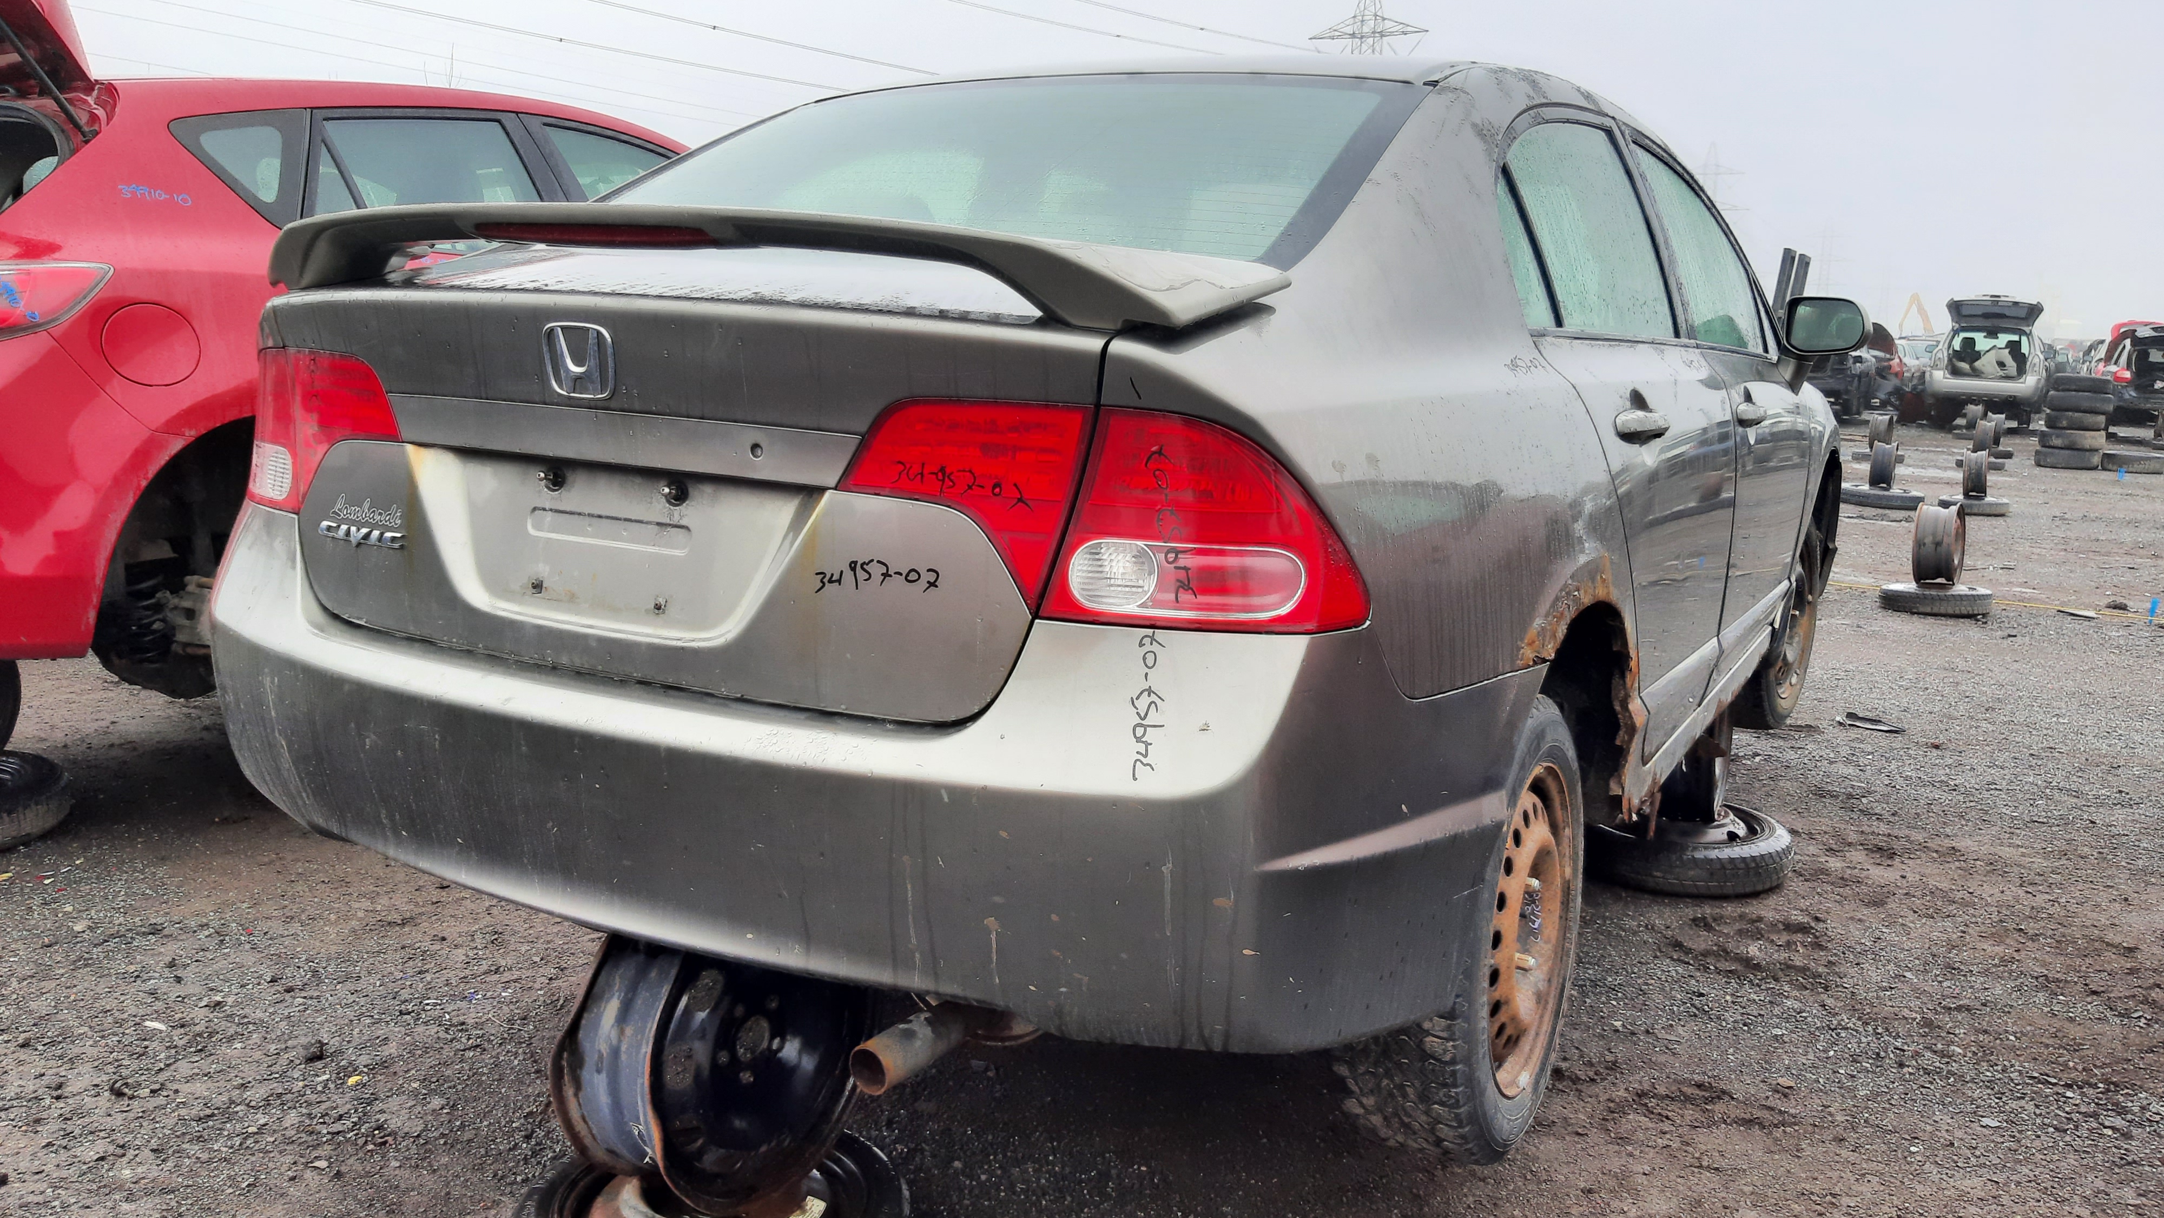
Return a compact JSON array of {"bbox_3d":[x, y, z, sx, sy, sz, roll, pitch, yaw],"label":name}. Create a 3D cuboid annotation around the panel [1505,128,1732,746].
[{"bbox_3d":[0.772,-0.258,2.462,0.270,1.050,1.120,8,11,29],"label":"panel"}]

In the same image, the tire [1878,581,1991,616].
[{"bbox_3d":[4.554,-0.055,8.674,0.545,0.117,0.545,1,9,0],"label":"tire"}]

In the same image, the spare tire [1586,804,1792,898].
[{"bbox_3d":[1.525,0.603,4.188,0.565,0.122,0.565,1,9,0],"label":"spare tire"}]

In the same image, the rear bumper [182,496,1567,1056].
[{"bbox_3d":[-0.404,0.116,1.971,1.740,0.419,0.690,8,12,29],"label":"rear bumper"}]

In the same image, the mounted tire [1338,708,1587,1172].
[{"bbox_3d":[0.509,0.408,2.158,0.205,0.625,0.625,8,12,29],"label":"mounted tire"}]

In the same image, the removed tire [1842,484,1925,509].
[{"bbox_3d":[7.252,-1.016,14.750,0.700,0.160,0.700,1,9,0],"label":"removed tire"}]

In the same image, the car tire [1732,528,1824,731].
[{"bbox_3d":[1.835,0.002,4.389,0.205,0.630,0.630,9,12,34],"label":"car tire"}]

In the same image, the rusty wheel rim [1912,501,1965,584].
[{"bbox_3d":[4.375,-0.335,8.300,0.185,0.415,0.415,9,13,34],"label":"rusty wheel rim"}]

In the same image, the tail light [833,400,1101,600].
[{"bbox_3d":[-0.105,-0.105,1.529,0.265,0.209,0.085,8,12,29],"label":"tail light"}]

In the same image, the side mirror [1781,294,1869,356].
[{"bbox_3d":[1.636,-0.621,3.573,0.180,0.135,0.110,8,11,29],"label":"side mirror"}]

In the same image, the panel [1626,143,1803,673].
[{"bbox_3d":[1.296,-0.390,3.350,0.260,1.050,1.170,8,11,29],"label":"panel"}]

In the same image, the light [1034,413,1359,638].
[{"bbox_3d":[0.112,-0.084,1.484,0.267,0.208,0.183,8,12,29],"label":"light"}]

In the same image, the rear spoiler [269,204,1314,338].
[{"bbox_3d":[-0.437,-0.386,1.785,1.310,0.108,0.315,8,12,29],"label":"rear spoiler"}]

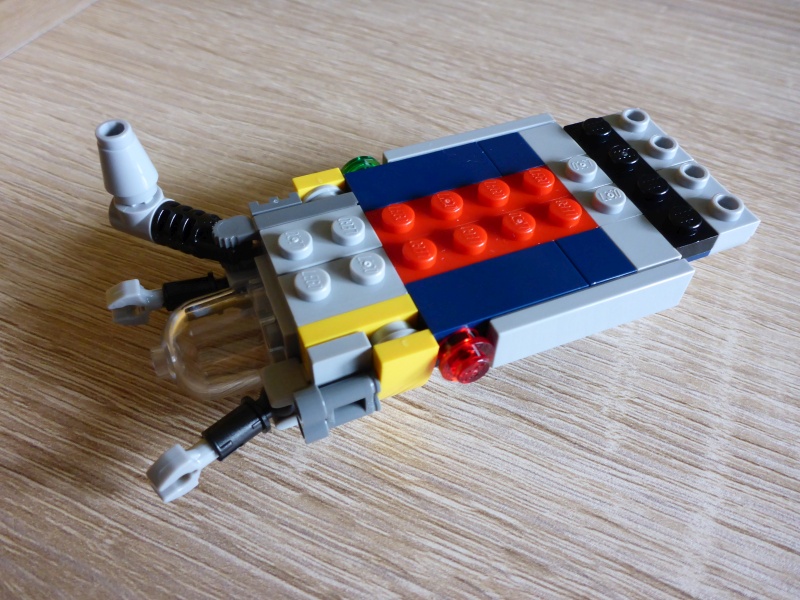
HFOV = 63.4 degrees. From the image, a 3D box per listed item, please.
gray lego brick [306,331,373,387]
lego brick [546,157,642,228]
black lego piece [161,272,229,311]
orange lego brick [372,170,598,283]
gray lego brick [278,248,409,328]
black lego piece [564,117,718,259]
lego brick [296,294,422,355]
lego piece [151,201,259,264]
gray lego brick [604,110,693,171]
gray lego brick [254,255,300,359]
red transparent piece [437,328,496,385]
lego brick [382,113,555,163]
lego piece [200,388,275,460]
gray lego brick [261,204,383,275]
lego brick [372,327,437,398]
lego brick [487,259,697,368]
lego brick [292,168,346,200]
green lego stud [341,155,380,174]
[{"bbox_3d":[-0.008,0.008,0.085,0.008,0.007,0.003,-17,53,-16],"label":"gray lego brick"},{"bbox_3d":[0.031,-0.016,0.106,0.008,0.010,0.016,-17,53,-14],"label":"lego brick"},{"bbox_3d":[-0.032,-0.002,0.103,0.010,0.005,0.005,-16,53,-15],"label":"black lego piece"},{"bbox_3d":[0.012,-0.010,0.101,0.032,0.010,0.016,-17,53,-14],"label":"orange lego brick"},{"bbox_3d":[-0.008,-0.001,0.091,0.016,0.007,0.010,-17,53,-16],"label":"gray lego brick"},{"bbox_3d":[0.038,-0.019,0.106,0.008,0.005,0.032,-17,53,-14],"label":"black lego piece"},{"bbox_3d":[-0.005,0.005,0.089,0.016,0.008,0.003,-17,53,-16],"label":"lego brick"},{"bbox_3d":[-0.030,-0.010,0.102,0.018,0.007,0.007,22,53,16],"label":"lego piece"},{"bbox_3d":[0.043,-0.027,0.113,0.008,0.006,0.016,-17,53,-14],"label":"gray lego brick"},{"bbox_3d":[-0.017,0.001,0.095,0.003,0.008,0.016,-17,53,-16],"label":"gray lego brick"},{"bbox_3d":[0.009,0.008,0.087,0.008,0.008,0.005,-17,53,-14],"label":"red transparent piece"},{"bbox_3d":[0.012,-0.026,0.115,0.032,0.008,0.003,-17,53,-16],"label":"lego brick"},{"bbox_3d":[-0.021,0.017,0.088,0.010,0.005,0.005,-34,59,-27],"label":"lego piece"},{"bbox_3d":[-0.012,-0.008,0.096,0.016,0.007,0.010,-17,53,-16],"label":"gray lego brick"},{"bbox_3d":[0.001,0.009,0.086,0.008,0.008,0.003,-17,53,-16],"label":"lego brick"},{"bbox_3d":[0.027,0.002,0.093,0.032,0.008,0.003,-17,53,-14],"label":"lego brick"},{"bbox_3d":[-0.013,-0.017,0.109,0.008,0.008,0.003,-17,53,-14],"label":"lego brick"},{"bbox_3d":[-0.007,-0.021,0.111,0.008,0.008,0.005,-17,53,-14],"label":"green lego stud"}]

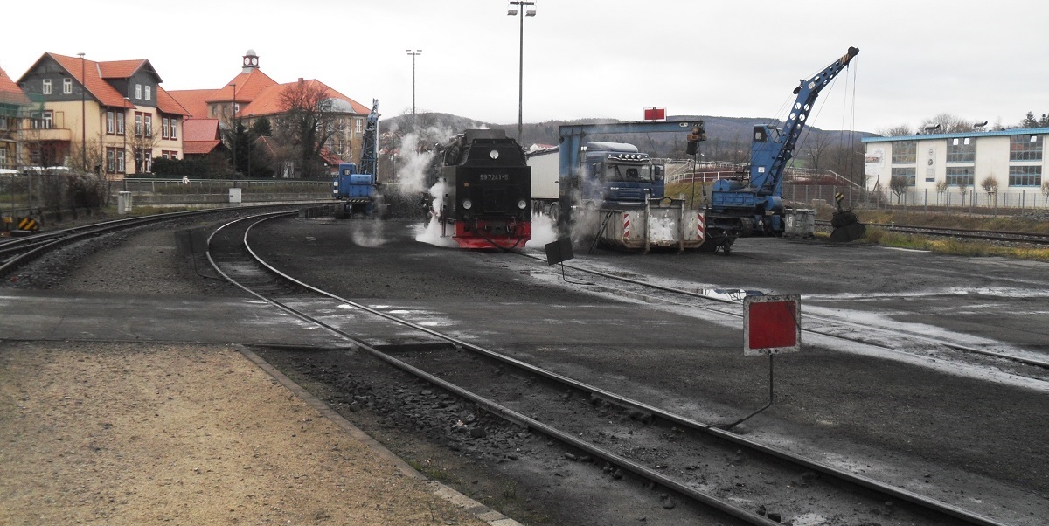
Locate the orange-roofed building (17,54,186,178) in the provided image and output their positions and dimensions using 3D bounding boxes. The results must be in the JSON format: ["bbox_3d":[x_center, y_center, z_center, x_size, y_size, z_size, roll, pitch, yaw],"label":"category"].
[{"bbox_3d":[-43.600,-14.723,110.087,10.000,12.600,16.600,1,5,10],"label":"orange-roofed building"}]

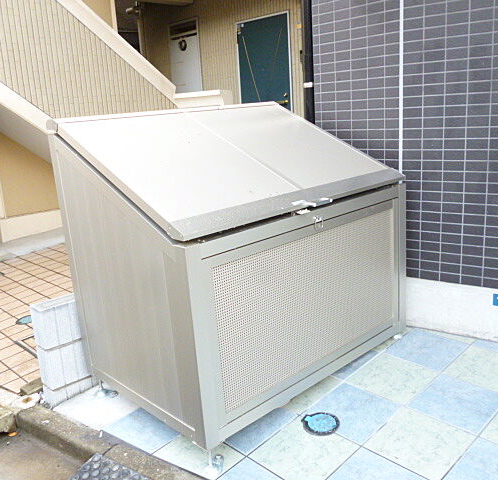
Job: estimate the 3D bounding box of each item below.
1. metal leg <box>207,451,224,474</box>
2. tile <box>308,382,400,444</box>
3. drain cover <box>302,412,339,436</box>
[{"bbox_3d":[-0.118,0.805,1.906,0.050,0.070,0.055,-15,17,-41],"label":"metal leg"},{"bbox_3d":[0.425,0.709,2.125,0.300,0.015,0.300,-22,22,-39],"label":"tile"},{"bbox_3d":[0.291,0.731,2.067,0.145,0.020,0.145,-7,17,2],"label":"drain cover"}]

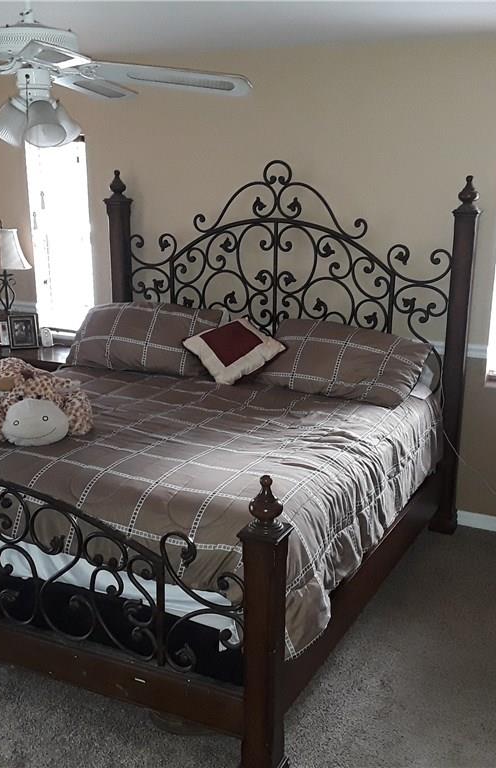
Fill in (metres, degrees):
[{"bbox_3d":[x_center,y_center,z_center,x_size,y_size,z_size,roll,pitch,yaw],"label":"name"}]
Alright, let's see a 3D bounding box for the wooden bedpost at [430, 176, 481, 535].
[{"bbox_3d":[1.036,-0.121,4.155,0.126,1.800,0.126,7,16,25],"label":"wooden bedpost"}]

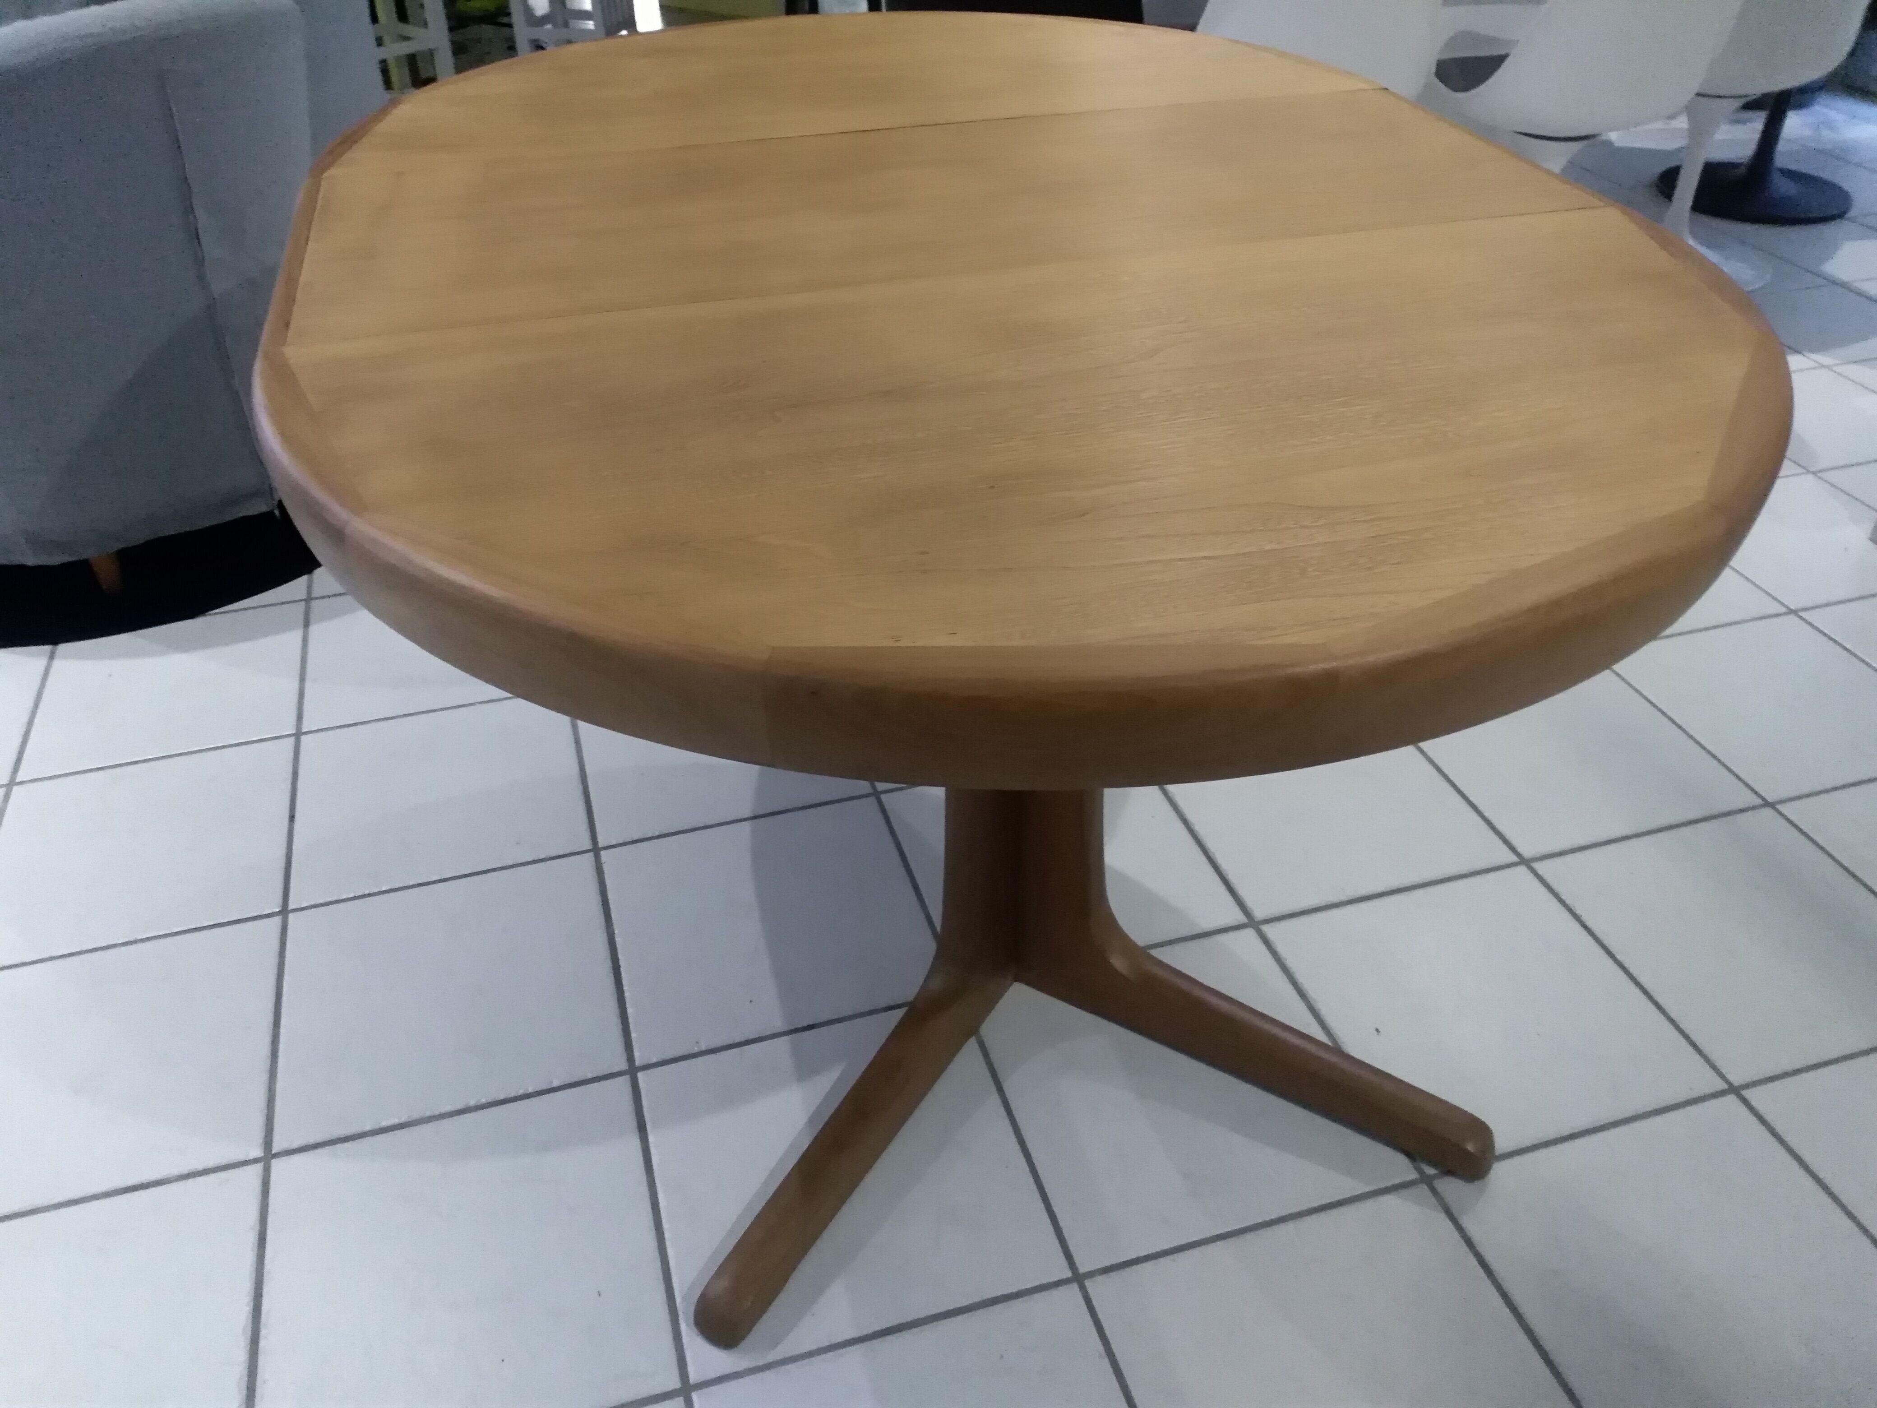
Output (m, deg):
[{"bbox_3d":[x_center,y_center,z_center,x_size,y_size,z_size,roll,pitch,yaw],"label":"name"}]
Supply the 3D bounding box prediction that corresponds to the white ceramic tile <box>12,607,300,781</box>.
[{"bbox_3d":[-1.030,-0.024,1.915,0.328,0.010,0.328,-11,38,-13],"label":"white ceramic tile"}]

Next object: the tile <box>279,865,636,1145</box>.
[{"bbox_3d":[-0.510,0.299,1.475,0.328,0.010,0.328,-11,38,-13],"label":"tile"}]

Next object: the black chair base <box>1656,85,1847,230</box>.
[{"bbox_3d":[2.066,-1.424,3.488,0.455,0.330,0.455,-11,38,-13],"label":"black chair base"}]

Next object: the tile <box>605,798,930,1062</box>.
[{"bbox_3d":[-0.188,0.238,1.553,0.328,0.010,0.328,-11,38,-13],"label":"tile"}]

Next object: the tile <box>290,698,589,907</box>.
[{"bbox_3d":[-0.609,0.107,1.734,0.328,0.010,0.328,-11,38,-13],"label":"tile"}]

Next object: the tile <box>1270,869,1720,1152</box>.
[{"bbox_3d":[0.555,0.310,1.450,0.328,0.010,0.328,-11,38,-13],"label":"tile"}]

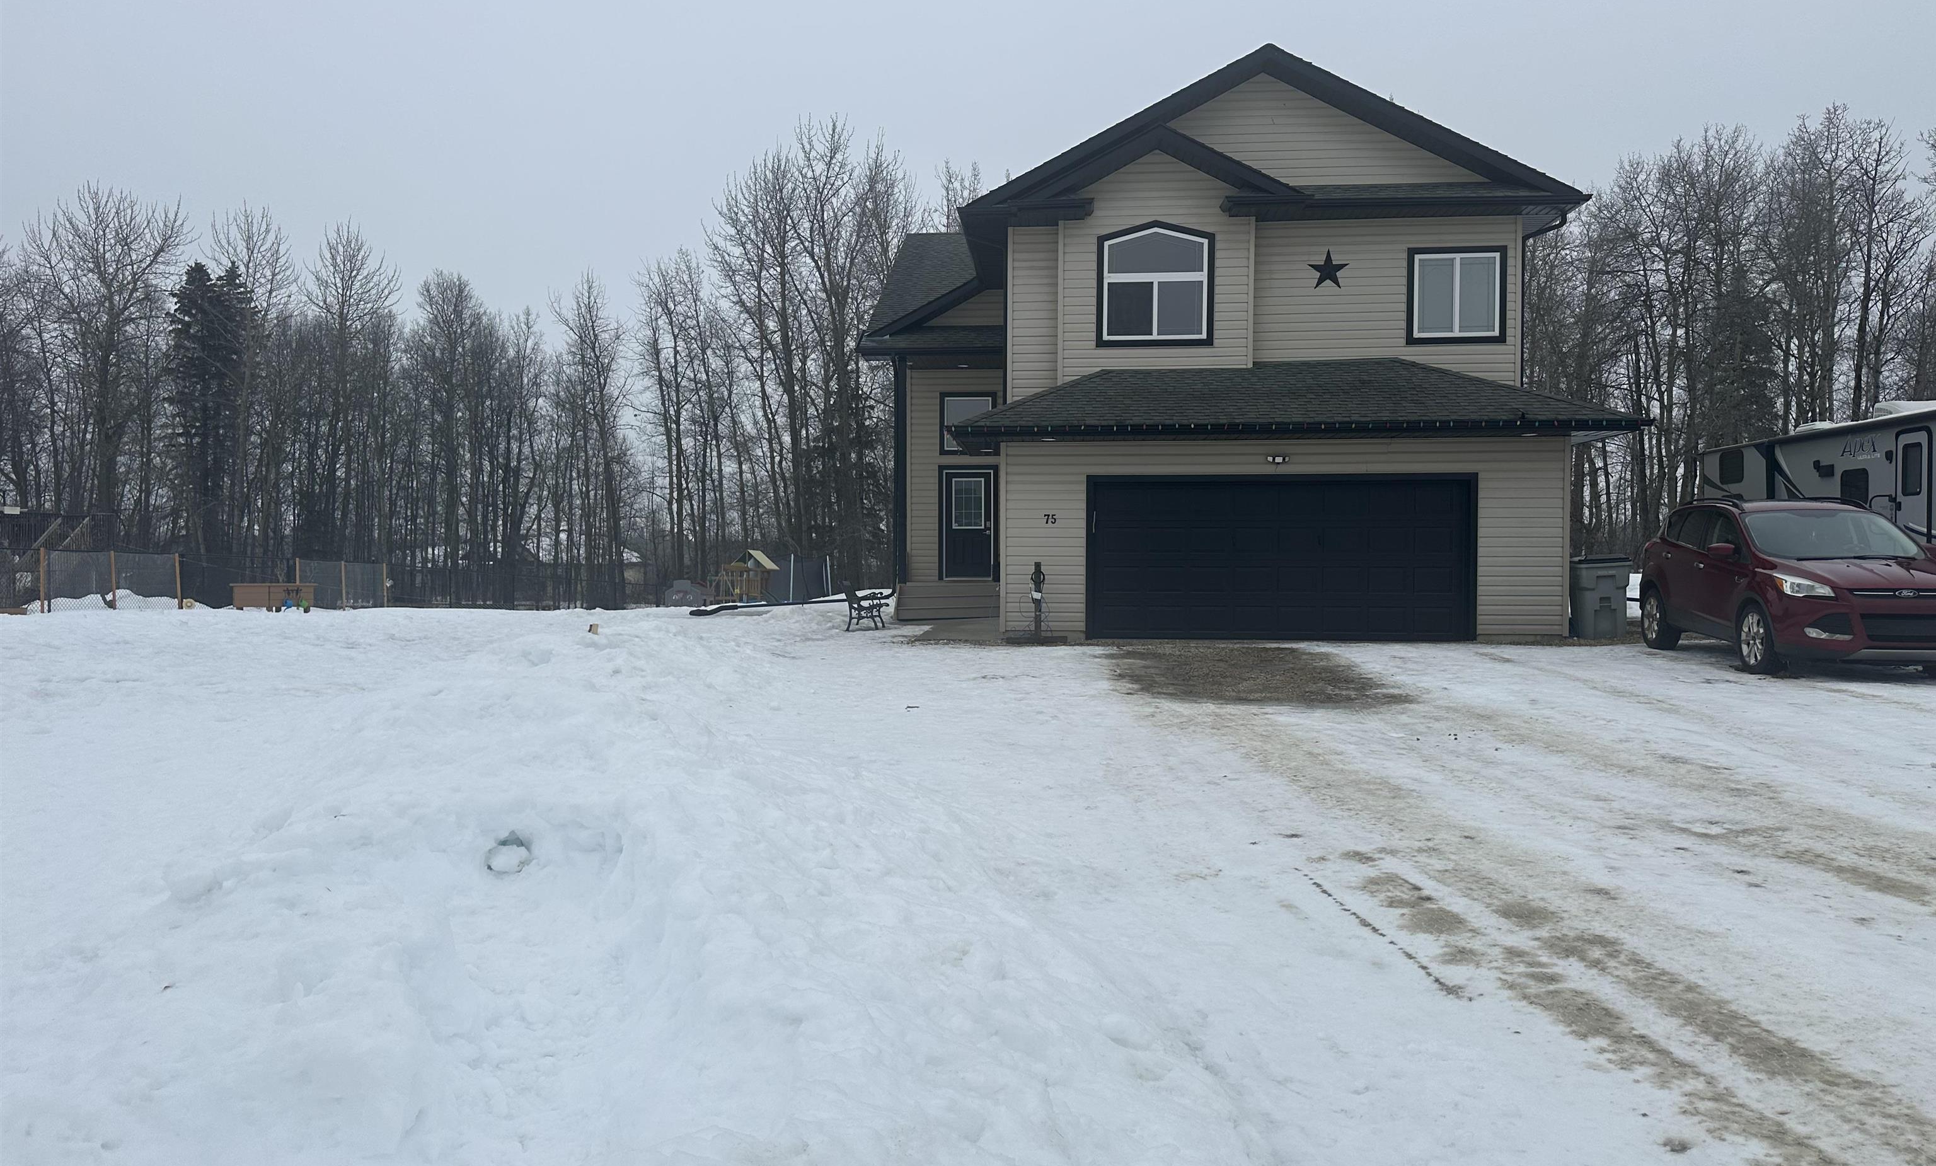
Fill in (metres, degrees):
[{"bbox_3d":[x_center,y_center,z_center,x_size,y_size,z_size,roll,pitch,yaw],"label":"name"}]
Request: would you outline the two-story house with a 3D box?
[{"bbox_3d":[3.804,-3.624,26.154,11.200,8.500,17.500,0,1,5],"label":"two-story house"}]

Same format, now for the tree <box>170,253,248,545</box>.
[{"bbox_3d":[-27.716,-5.990,49.000,3.100,11.600,3.100,0,1,0],"label":"tree"}]

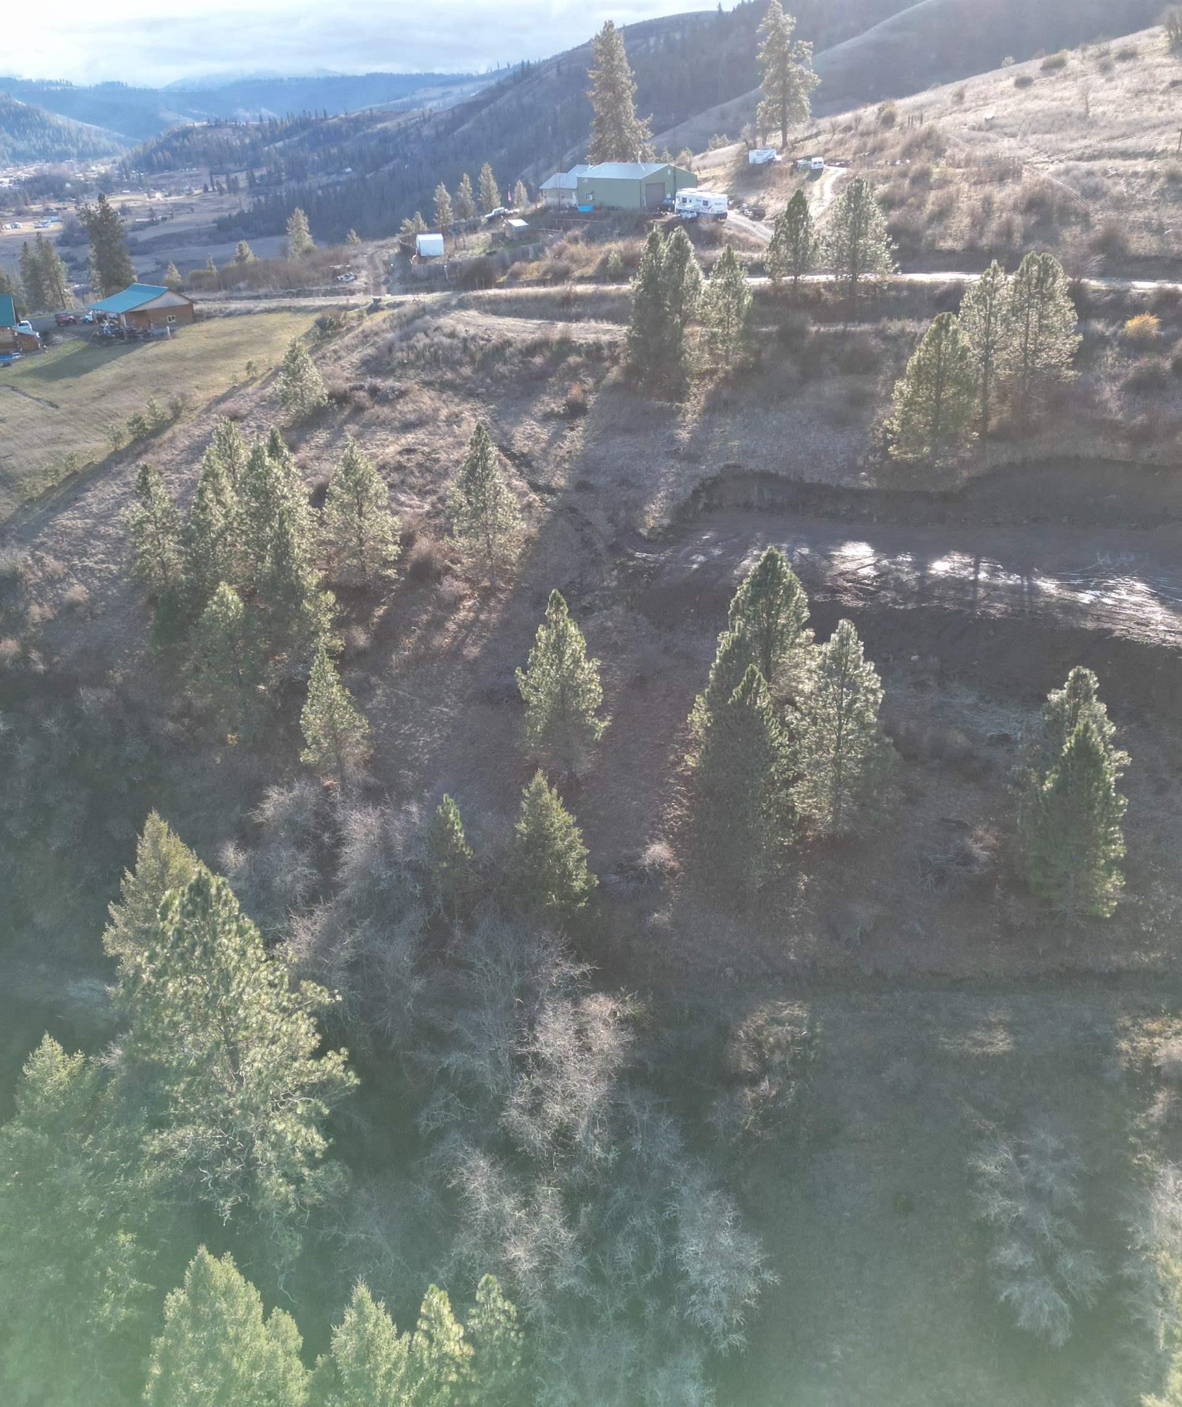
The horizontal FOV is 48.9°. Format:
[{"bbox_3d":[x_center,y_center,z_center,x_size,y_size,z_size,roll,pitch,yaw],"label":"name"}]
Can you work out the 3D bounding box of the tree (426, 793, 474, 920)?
[{"bbox_3d":[-7.541,8.144,69.000,2.550,7.510,2.550,0,24,0],"label":"tree"}]

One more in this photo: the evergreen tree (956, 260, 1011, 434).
[{"bbox_3d":[36.117,-31.771,117.053,4.722,15.454,4.722,5,25,16],"label":"evergreen tree"}]

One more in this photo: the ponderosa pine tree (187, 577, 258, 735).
[{"bbox_3d":[-26.630,-3.230,93.590,4.810,11.730,4.810,0,24,0],"label":"ponderosa pine tree"}]

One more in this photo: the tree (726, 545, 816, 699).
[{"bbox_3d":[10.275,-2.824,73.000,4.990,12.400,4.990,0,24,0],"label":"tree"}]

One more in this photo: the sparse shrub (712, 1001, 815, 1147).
[{"bbox_3d":[7.956,16.068,58.500,4.530,5.800,4.530,0,24,0],"label":"sparse shrub"}]

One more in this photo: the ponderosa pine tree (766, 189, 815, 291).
[{"bbox_3d":[20.020,-45.881,128.175,4.800,8.900,4.800,-2,24,0],"label":"ponderosa pine tree"}]

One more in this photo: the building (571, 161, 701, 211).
[{"bbox_3d":[6.898,-75.546,189.242,12.500,5.700,11.500,20,32,40],"label":"building"}]

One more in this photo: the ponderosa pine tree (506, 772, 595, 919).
[{"bbox_3d":[-2.460,8.630,77.890,5.090,10.230,5.090,0,24,0],"label":"ponderosa pine tree"}]

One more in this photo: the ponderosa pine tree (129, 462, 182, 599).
[{"bbox_3d":[-37.774,-14.755,111.949,4.640,12.131,4.640,-10,25,-17],"label":"ponderosa pine tree"}]

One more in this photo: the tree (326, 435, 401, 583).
[{"bbox_3d":[-16.312,-13.710,92.189,5.300,9.900,5.300,-2,24,0],"label":"tree"}]

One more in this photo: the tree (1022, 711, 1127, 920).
[{"bbox_3d":[24.741,5.455,65.500,4.890,11.090,4.890,0,24,0],"label":"tree"}]

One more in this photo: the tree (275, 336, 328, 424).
[{"bbox_3d":[-32.747,-36.323,146.111,5.850,9.252,5.850,-7,24,-11],"label":"tree"}]

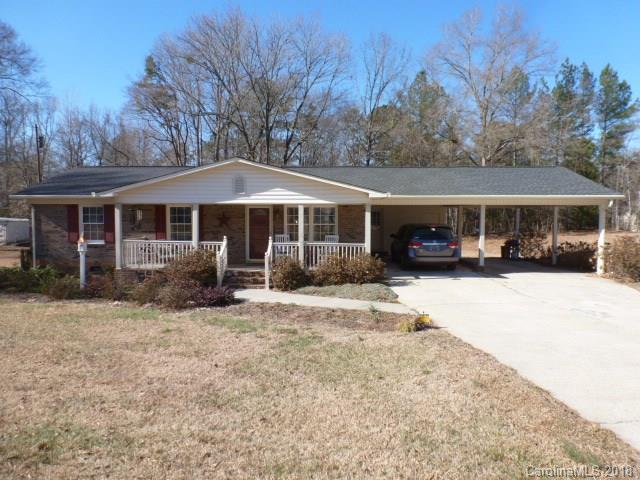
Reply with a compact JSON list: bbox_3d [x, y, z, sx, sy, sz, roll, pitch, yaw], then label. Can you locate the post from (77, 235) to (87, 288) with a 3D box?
[{"bbox_3d":[-7.853,0.713,14.657,0.320,1.791,0.320,0,3,0],"label":"post"}]

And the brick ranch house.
[{"bbox_3d":[-0.089,-0.976,19.776,21.783,4.501,8.400,0,3,0],"label":"brick ranch house"}]

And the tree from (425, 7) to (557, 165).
[{"bbox_3d":[17.467,-12.086,45.435,12.769,22.855,12.600,0,3,0],"label":"tree"}]

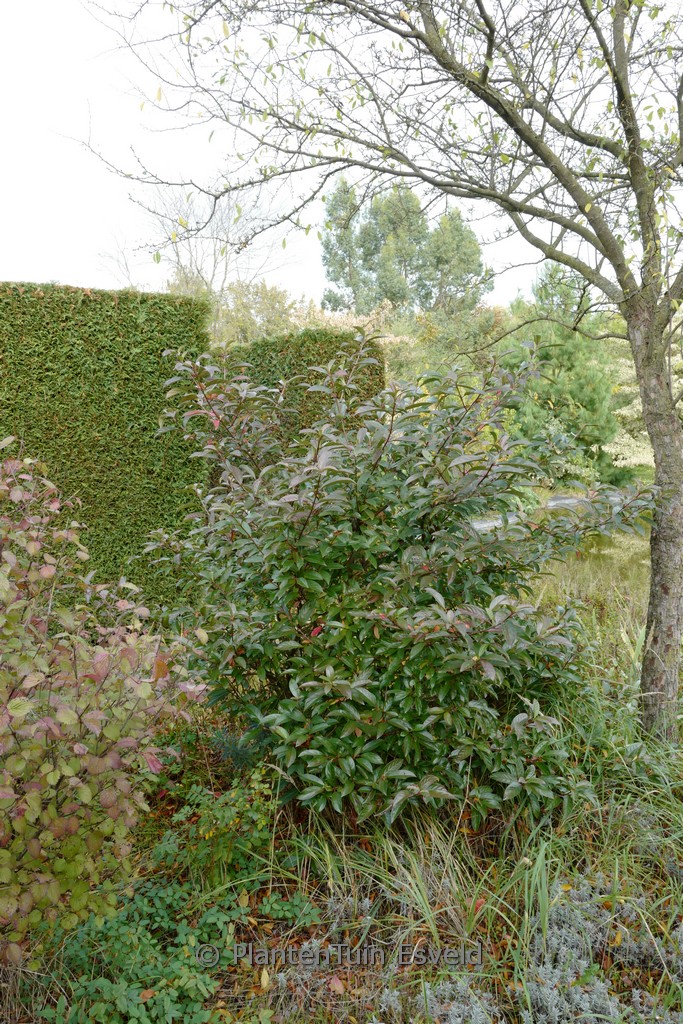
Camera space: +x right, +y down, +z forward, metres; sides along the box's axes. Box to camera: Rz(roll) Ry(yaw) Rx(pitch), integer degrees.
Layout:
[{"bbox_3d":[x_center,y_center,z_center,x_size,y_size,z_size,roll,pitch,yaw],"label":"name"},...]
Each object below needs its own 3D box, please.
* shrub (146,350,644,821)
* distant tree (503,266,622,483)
[{"bbox_3d":[0.250,0.220,3.500,2.100,1.950,1.850,0,7,0],"label":"shrub"},{"bbox_3d":[5.000,-3.100,18.000,2.700,4.900,2.700,0,7,0],"label":"distant tree"}]

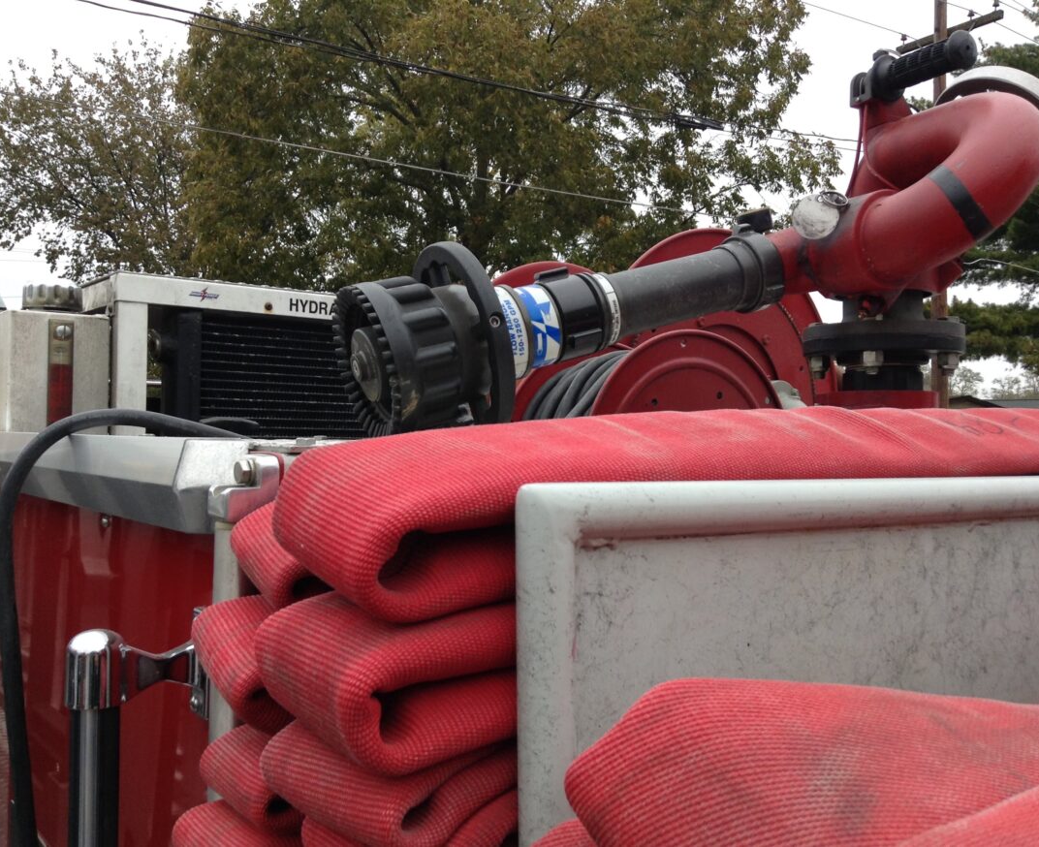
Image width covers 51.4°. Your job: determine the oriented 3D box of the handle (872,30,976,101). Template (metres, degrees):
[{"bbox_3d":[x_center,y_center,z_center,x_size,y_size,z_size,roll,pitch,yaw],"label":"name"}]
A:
[{"bbox_3d":[0.484,-0.430,1.285,0.052,0.052,0.128,1,-1,-25],"label":"handle"}]

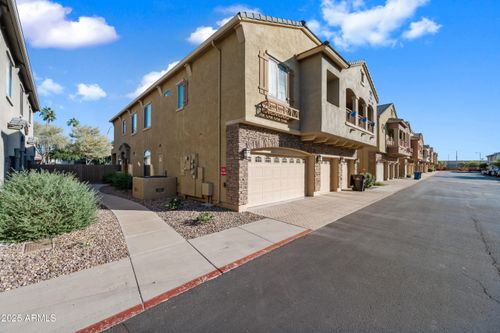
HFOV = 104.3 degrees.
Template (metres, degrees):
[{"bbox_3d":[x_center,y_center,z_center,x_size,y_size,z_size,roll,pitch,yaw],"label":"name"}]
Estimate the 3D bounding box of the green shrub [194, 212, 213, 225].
[{"bbox_3d":[-1.260,1.430,5.400,0.500,0.310,0.470,0,0,0],"label":"green shrub"}]

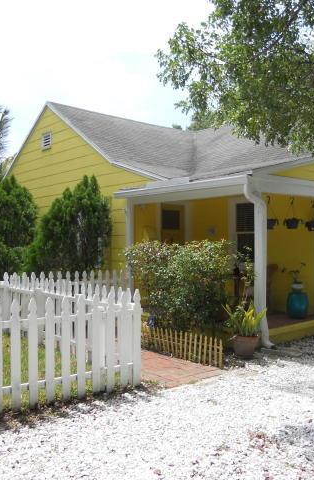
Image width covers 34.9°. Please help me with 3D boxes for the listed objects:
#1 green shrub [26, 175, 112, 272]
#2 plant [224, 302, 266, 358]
[{"bbox_3d":[-1.879,0.139,10.600,1.700,3.050,1.850,0,0,0],"label":"green shrub"},{"bbox_3d":[1.260,1.267,7.150,0.570,0.760,0.600,0,0,0],"label":"plant"}]

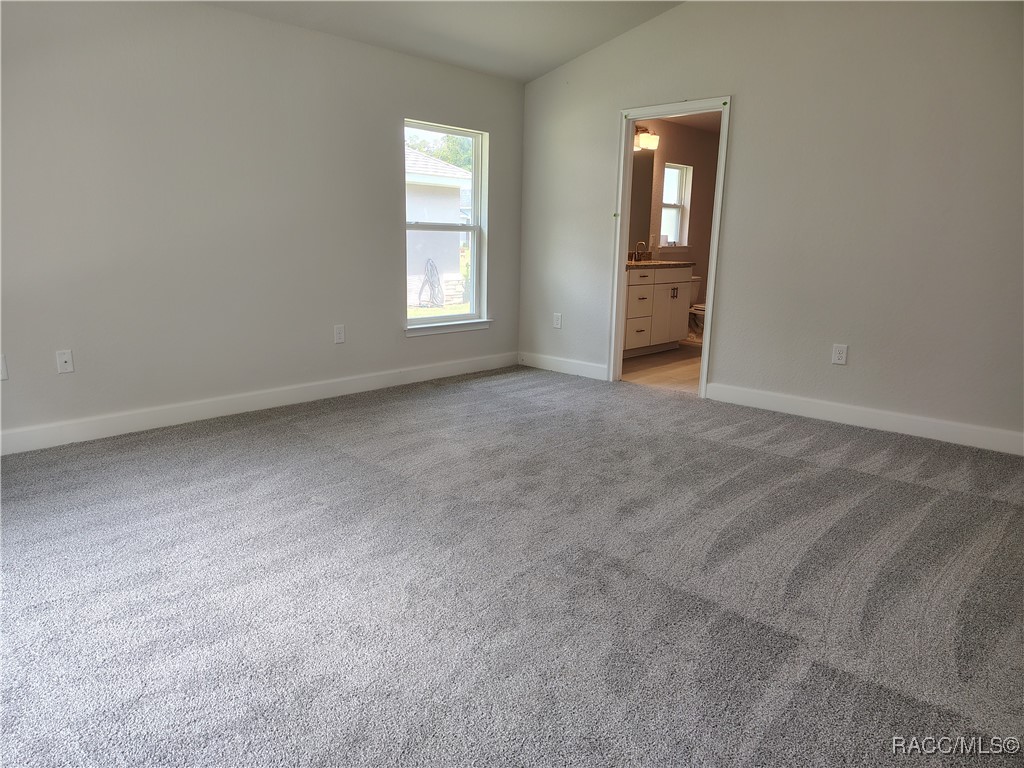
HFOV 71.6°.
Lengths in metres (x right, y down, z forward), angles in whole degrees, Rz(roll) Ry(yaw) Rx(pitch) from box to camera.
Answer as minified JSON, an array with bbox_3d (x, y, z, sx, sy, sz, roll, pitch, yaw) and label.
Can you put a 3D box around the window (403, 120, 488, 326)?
[{"bbox_3d":[-0.541,-1.256,5.717,0.120,1.541,0.879,12,16,41],"label":"window"}]

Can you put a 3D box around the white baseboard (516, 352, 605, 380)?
[{"bbox_3d":[0.430,-0.164,6.196,0.985,0.132,0.015,12,16,41],"label":"white baseboard"}]

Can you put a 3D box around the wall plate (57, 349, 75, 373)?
[{"bbox_3d":[-2.401,-0.117,3.821,0.008,0.119,0.071,12,16,41],"label":"wall plate"}]

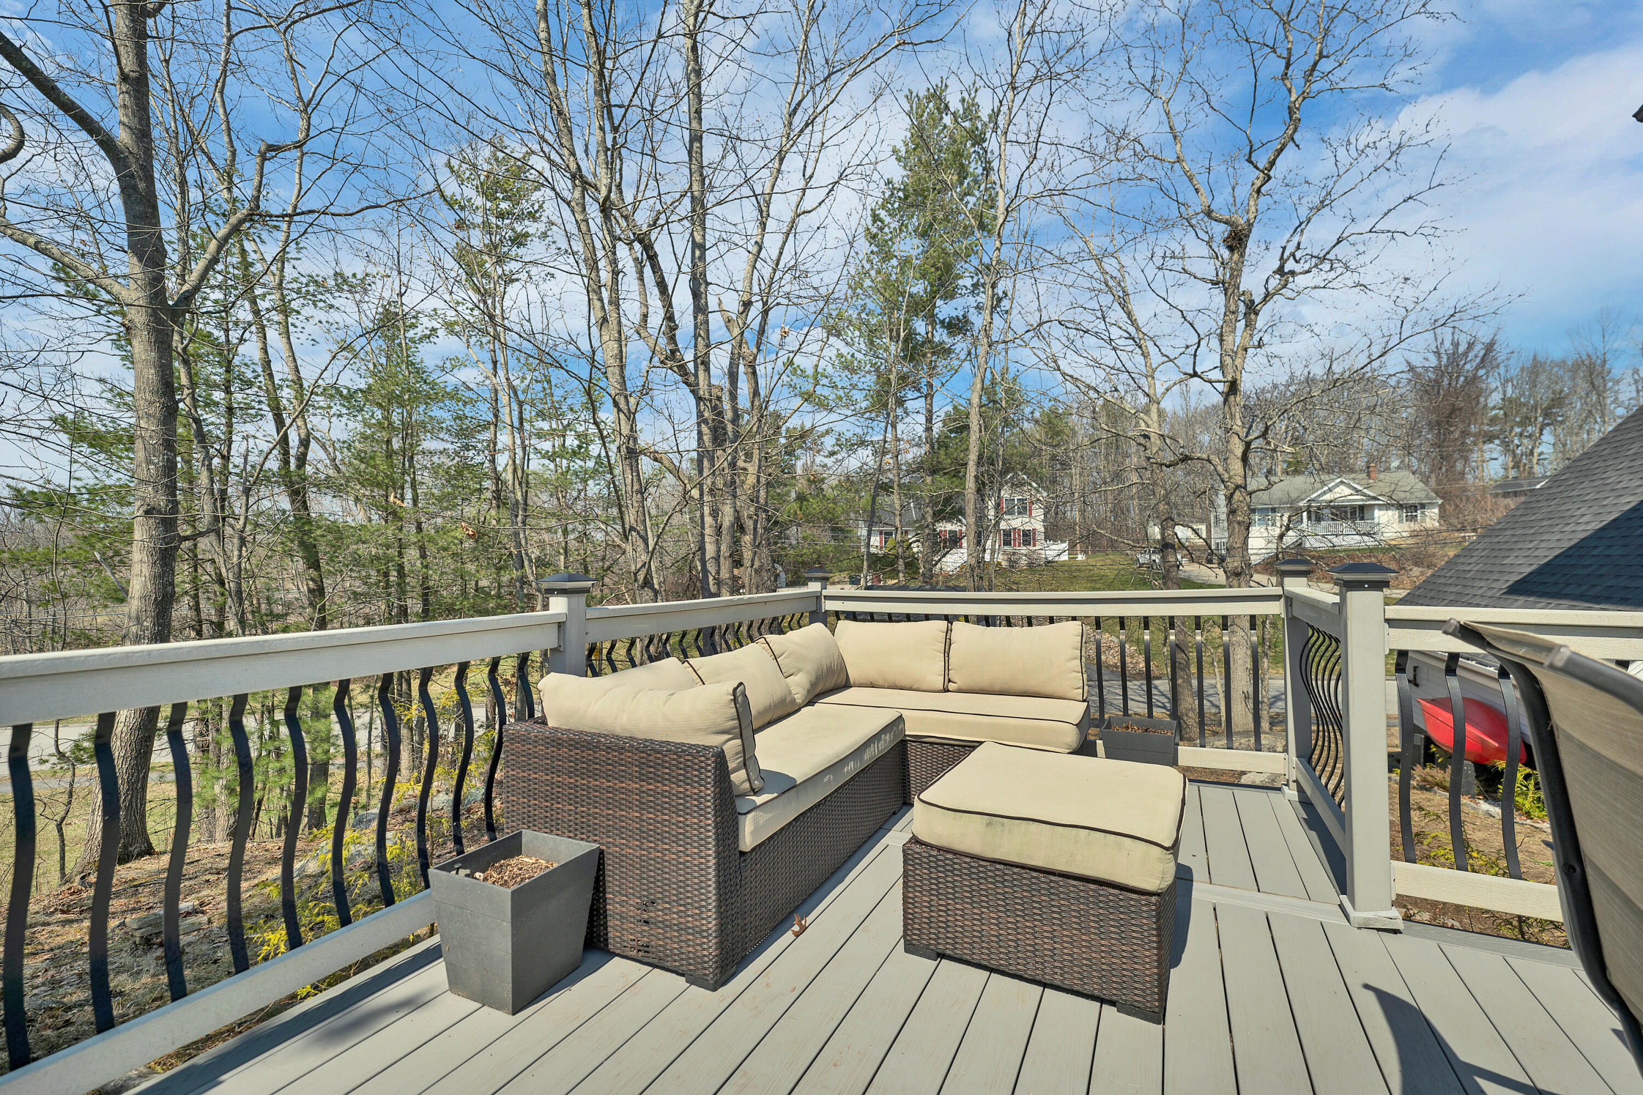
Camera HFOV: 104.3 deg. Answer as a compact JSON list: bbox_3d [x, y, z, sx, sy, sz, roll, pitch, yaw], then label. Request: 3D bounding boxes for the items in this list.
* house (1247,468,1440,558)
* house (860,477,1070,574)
[{"bbox_3d":[44.275,-2.772,57.040,14.000,7.800,10.400,-1,-2,19],"label":"house"},{"bbox_3d":[11.731,-2.104,60.339,16.400,8.800,10.000,-1,-1,5],"label":"house"}]

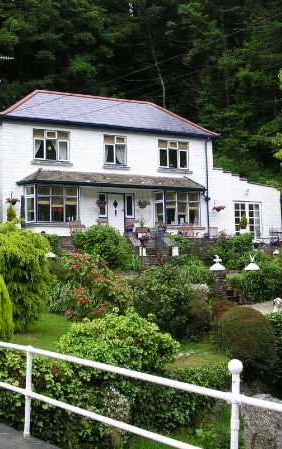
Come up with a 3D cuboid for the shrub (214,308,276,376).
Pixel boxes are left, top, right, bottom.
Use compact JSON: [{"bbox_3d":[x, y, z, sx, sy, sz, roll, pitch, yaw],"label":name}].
[{"bbox_3d":[1.812,2.009,11.300,1.065,1.238,1.065,-1,-5,0],"label":"shrub"}]

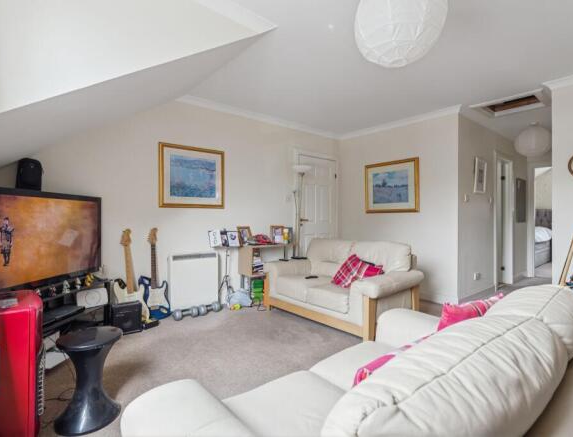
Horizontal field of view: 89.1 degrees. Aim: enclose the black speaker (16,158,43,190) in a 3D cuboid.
[{"bbox_3d":[-2.016,-0.333,2.283,0.162,0.273,0.157,0,1,43],"label":"black speaker"}]

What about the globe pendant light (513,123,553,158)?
[{"bbox_3d":[3.461,-1.086,4.080,0.430,0.460,0.430,0,0,-39],"label":"globe pendant light"}]

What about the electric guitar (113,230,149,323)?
[{"bbox_3d":[-1.508,0.568,2.829,0.320,0.960,0.080,-2,-4,-37],"label":"electric guitar"}]

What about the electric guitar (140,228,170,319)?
[{"bbox_3d":[-1.383,0.572,3.063,0.318,0.957,0.081,0,-6,-33],"label":"electric guitar"}]

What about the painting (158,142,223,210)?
[{"bbox_3d":[-1.046,-0.456,3.297,0.743,0.685,0.035,0,0,-39],"label":"painting"}]

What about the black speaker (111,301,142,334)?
[{"bbox_3d":[-1.521,0.937,2.755,0.255,0.275,0.150,0,0,-37],"label":"black speaker"}]

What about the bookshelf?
[{"bbox_3d":[-0.304,0.694,3.865,0.566,0.747,0.326,0,1,-39],"label":"bookshelf"}]

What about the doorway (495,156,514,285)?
[{"bbox_3d":[3.423,0.040,4.624,0.850,2.050,0.111,0,1,-39],"label":"doorway"}]

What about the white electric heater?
[{"bbox_3d":[-1.072,0.704,3.342,0.558,0.605,0.151,0,1,-39],"label":"white electric heater"}]

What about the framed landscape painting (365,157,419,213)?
[{"bbox_3d":[1.461,-0.434,4.075,0.035,0.715,0.825,0,1,-39],"label":"framed landscape painting"}]

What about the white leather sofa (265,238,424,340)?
[{"bbox_3d":[0.600,0.662,3.361,0.970,0.830,1.490,0,0,-43],"label":"white leather sofa"}]

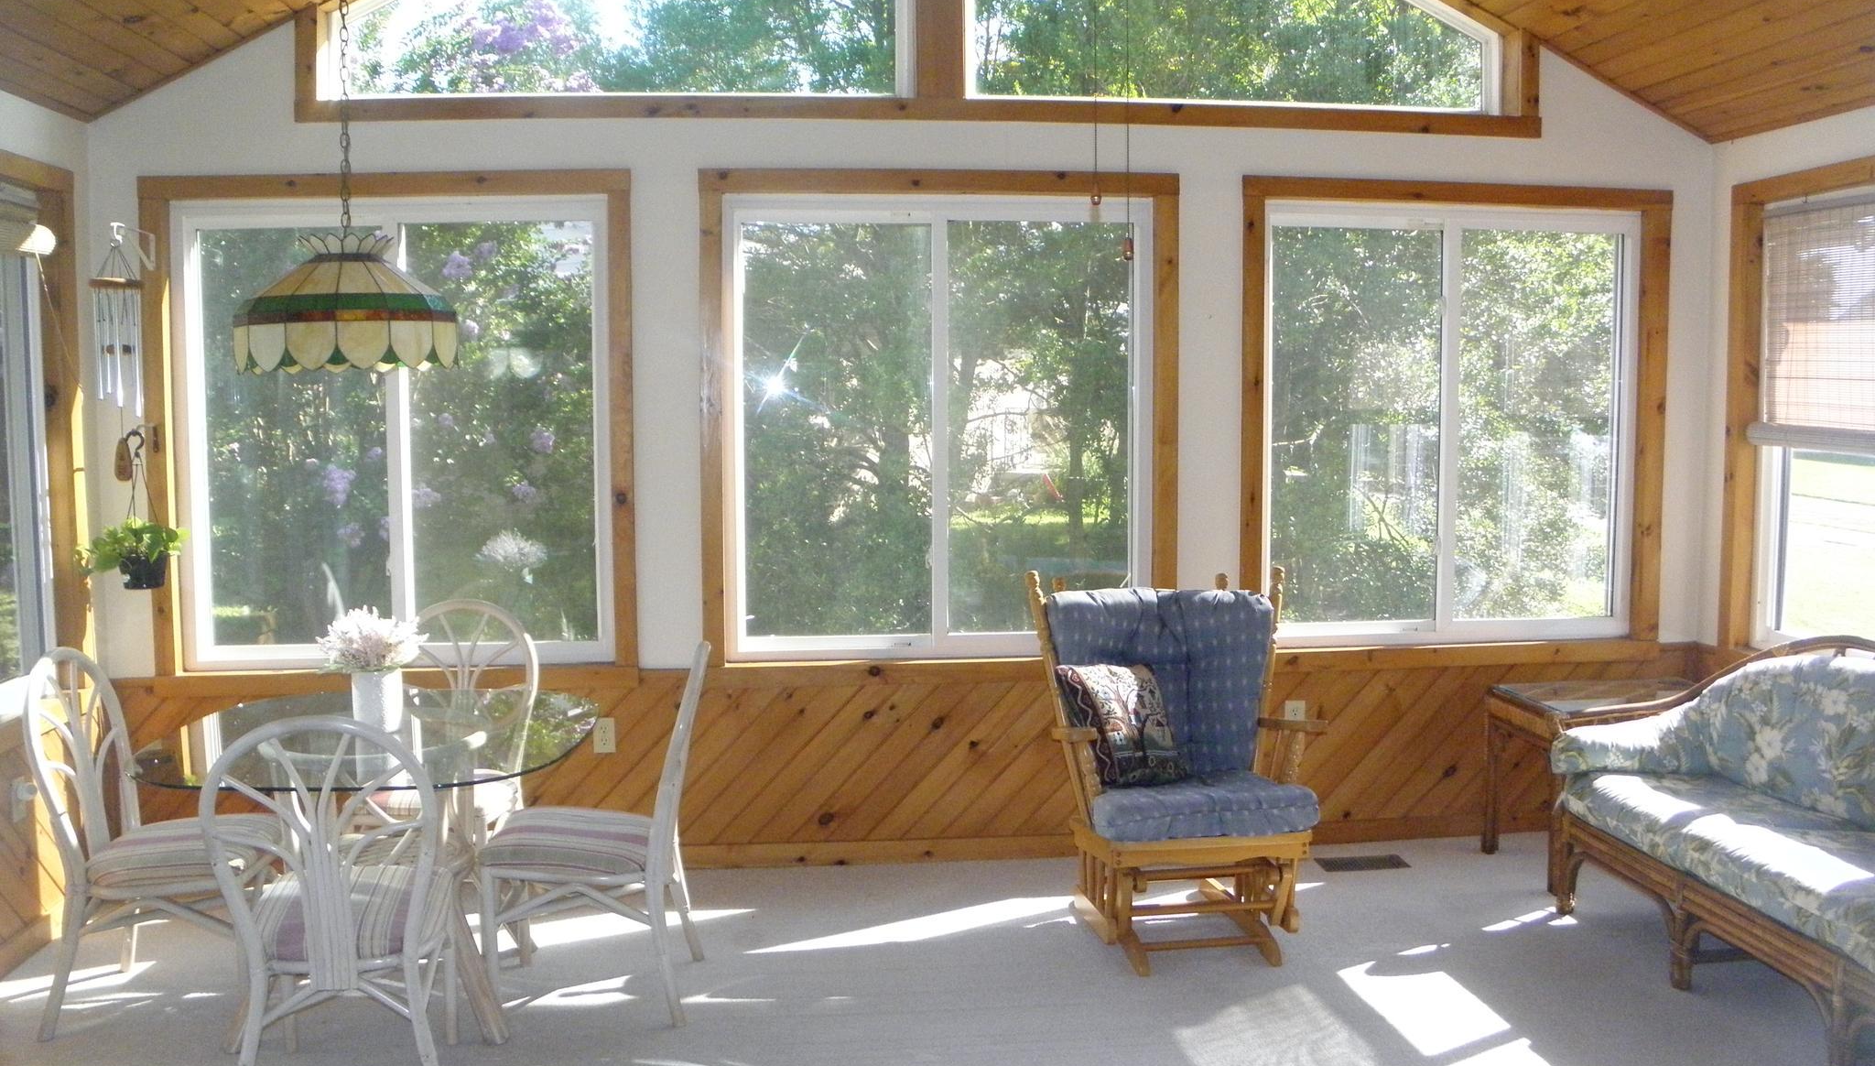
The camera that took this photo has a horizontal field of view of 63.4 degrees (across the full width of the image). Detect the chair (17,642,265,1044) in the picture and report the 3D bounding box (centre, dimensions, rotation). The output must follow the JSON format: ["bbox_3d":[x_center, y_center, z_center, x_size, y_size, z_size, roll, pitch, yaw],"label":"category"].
[{"bbox_3d":[-1.971,0.755,3.924,0.600,0.930,0.490,-1,4,-6],"label":"chair"}]

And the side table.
[{"bbox_3d":[2.192,0.797,4.850,0.770,0.580,0.530,-1,5,-6],"label":"side table"}]

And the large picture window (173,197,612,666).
[{"bbox_3d":[-1.708,-0.313,4.783,1.340,1.470,0.100,-1,5,-6],"label":"large picture window"}]

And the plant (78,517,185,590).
[{"bbox_3d":[-2.388,0.058,4.496,0.310,0.220,0.260,-1,5,-6],"label":"plant"}]

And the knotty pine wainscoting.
[{"bbox_3d":[0.042,0.768,5.145,5.390,0.690,0.040,-1,4,-6],"label":"knotty pine wainscoting"}]

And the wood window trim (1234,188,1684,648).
[{"bbox_3d":[1.768,-0.385,5.118,1.500,1.570,0.080,-1,5,-6],"label":"wood window trim"}]

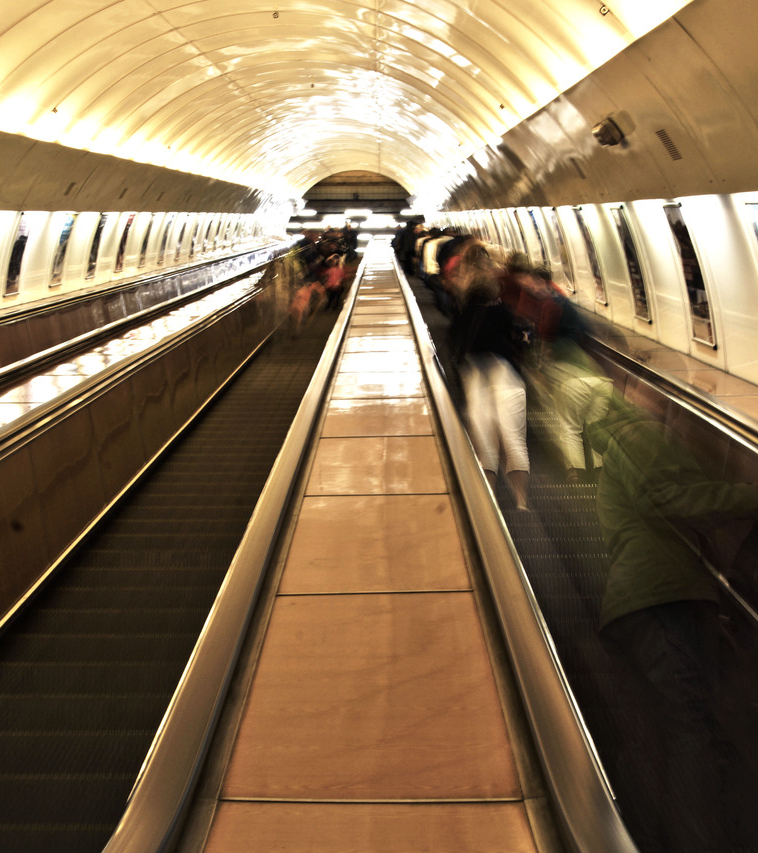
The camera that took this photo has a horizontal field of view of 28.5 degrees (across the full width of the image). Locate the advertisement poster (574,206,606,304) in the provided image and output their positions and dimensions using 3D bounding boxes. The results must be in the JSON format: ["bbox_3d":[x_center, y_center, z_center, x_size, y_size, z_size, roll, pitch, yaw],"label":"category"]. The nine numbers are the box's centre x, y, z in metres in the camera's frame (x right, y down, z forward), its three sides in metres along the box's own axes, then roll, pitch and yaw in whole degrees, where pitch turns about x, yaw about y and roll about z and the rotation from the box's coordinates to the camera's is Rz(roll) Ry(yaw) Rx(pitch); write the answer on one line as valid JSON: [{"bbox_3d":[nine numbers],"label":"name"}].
[{"bbox_3d":[2.241,-1.805,15.751,0.050,1.030,0.710,-15,8,2],"label":"advertisement poster"}]

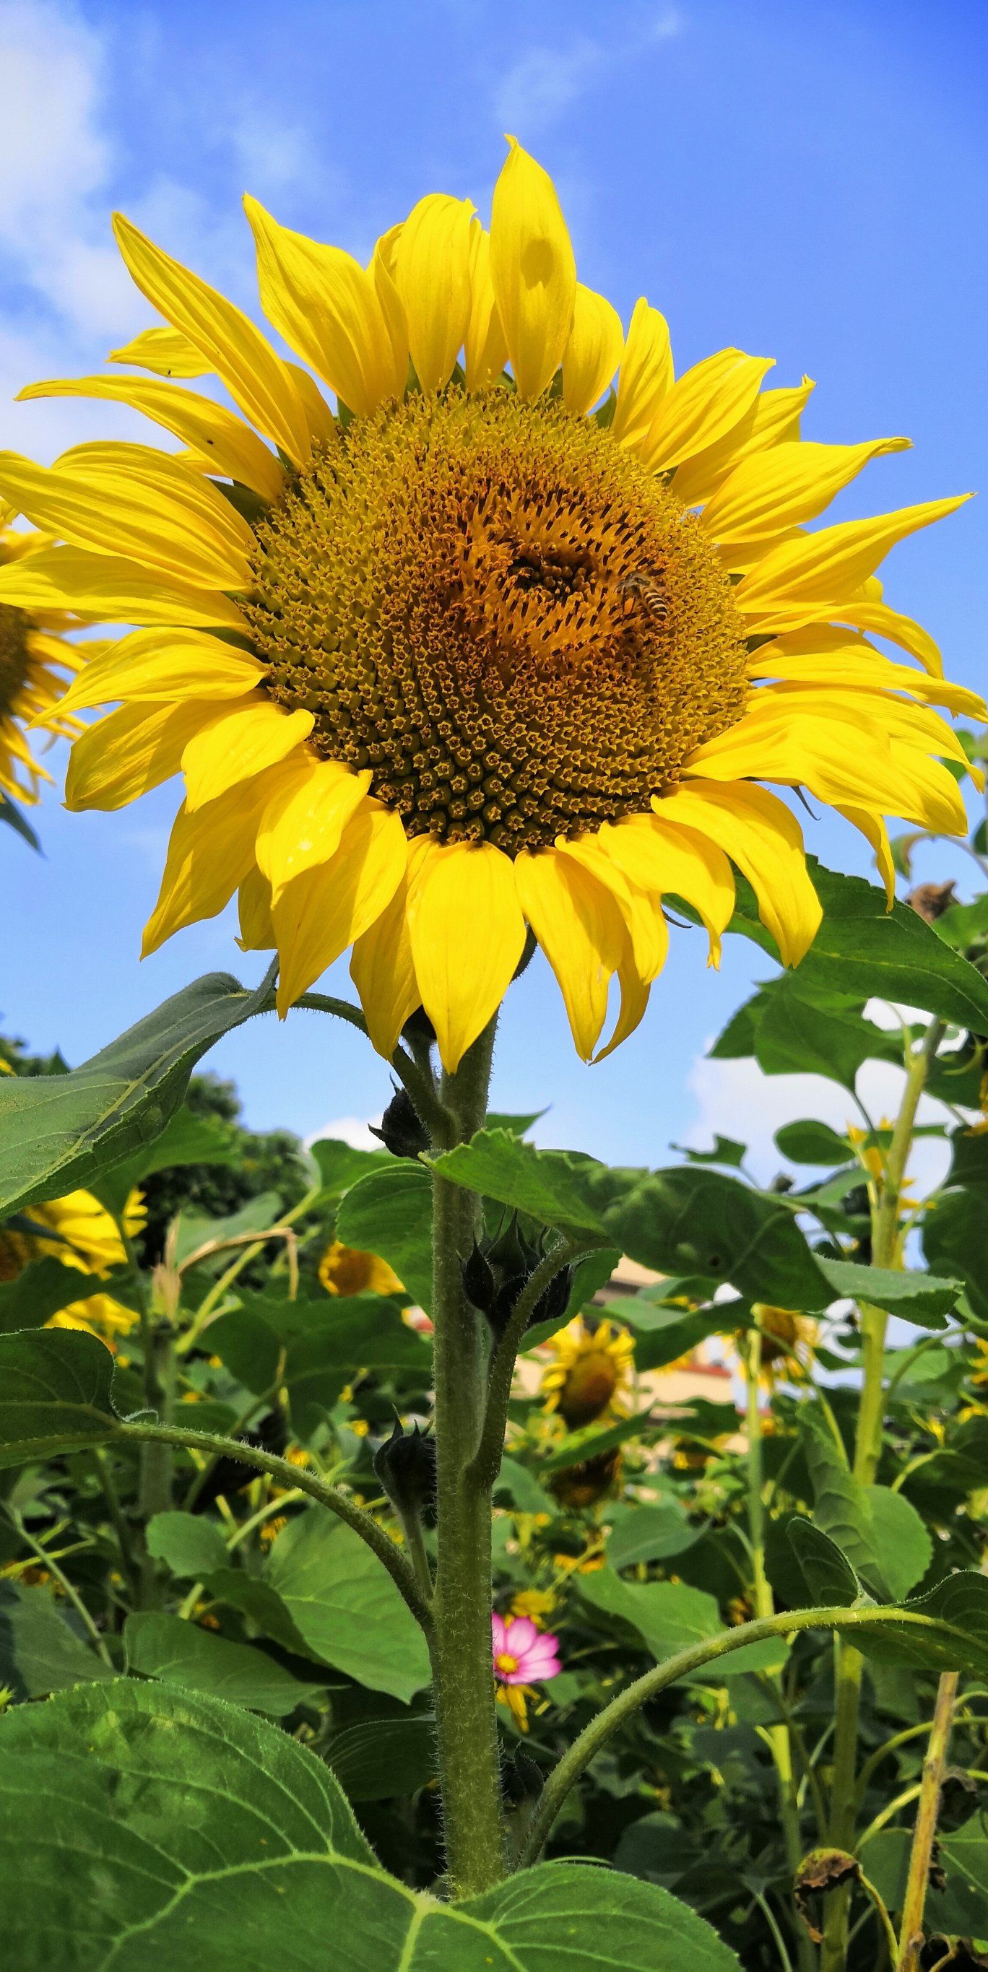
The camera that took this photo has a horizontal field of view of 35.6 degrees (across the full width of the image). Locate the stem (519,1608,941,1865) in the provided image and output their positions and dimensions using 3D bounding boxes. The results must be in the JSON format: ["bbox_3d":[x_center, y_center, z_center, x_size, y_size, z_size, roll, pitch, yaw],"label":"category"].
[{"bbox_3d":[0.062,0.201,0.412,0.107,0.064,0.025,0,-10,0],"label":"stem"}]

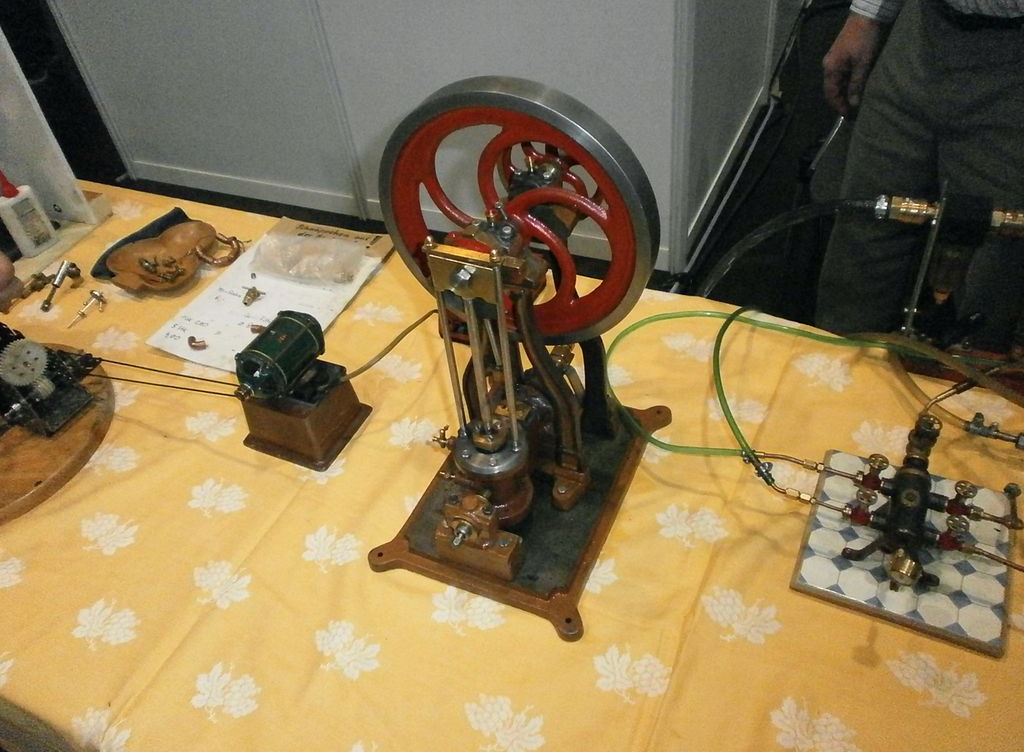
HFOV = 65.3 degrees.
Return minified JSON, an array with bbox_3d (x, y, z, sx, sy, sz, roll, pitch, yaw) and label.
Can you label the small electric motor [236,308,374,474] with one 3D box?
[{"bbox_3d":[-0.234,0.012,0.831,0.108,0.136,0.108,16,50,23],"label":"small electric motor"}]

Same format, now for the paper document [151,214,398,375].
[{"bbox_3d":[-0.309,-0.115,1.062,0.207,0.006,0.293,14,49,22],"label":"paper document"}]

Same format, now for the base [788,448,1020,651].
[{"bbox_3d":[0.342,0.144,0.695,0.159,0.014,0.158,14,49,22],"label":"base"}]

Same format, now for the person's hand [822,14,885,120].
[{"bbox_3d":[0.485,-0.441,1.134,0.075,0.145,0.090,11,48,19],"label":"person's hand"}]

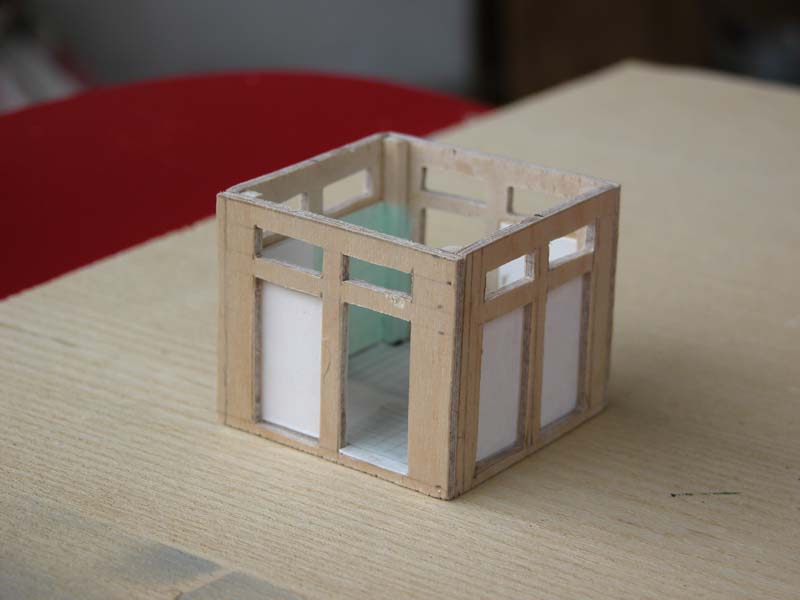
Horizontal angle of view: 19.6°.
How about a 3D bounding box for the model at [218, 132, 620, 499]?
[{"bbox_3d":[0.003,0.001,0.385,0.048,0.040,0.046,16,25,34],"label":"model"}]

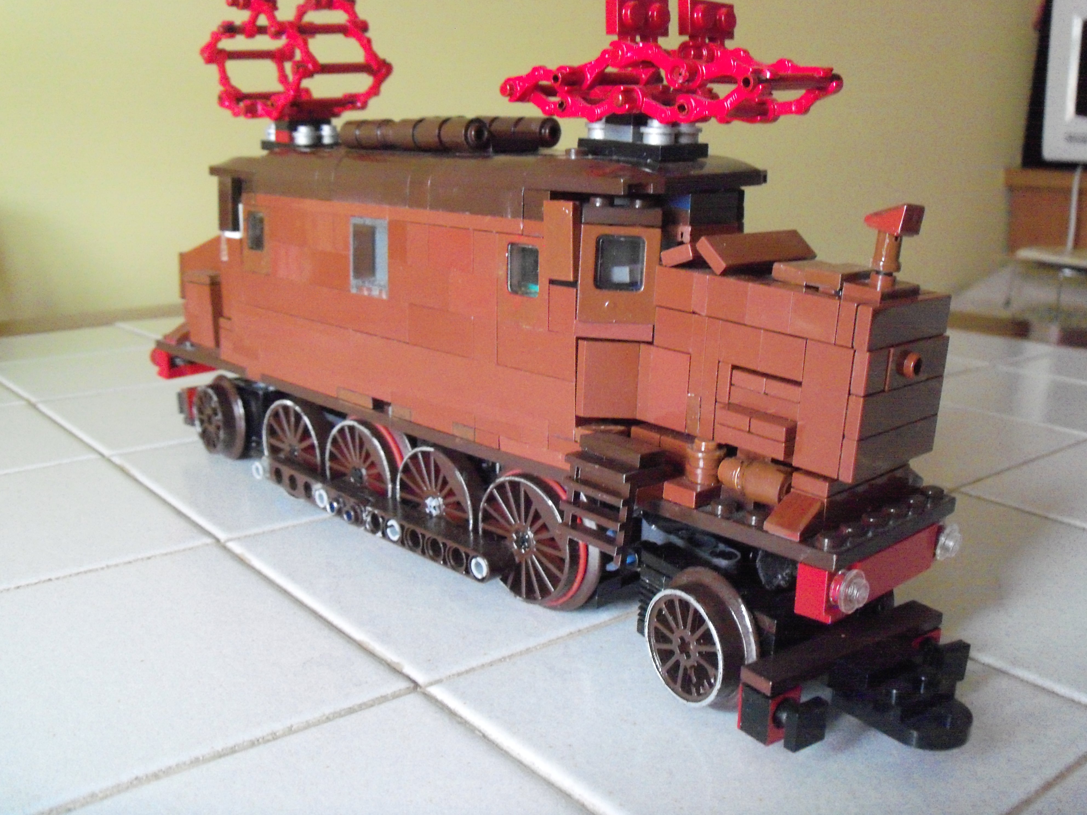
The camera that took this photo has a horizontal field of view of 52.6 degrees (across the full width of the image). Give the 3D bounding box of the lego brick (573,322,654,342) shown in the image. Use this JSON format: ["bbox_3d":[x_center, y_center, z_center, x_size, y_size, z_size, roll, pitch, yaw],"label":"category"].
[{"bbox_3d":[0.014,-0.016,0.226,0.016,0.003,0.008,0,14,-5],"label":"lego brick"}]

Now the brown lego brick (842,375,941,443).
[{"bbox_3d":[0.066,-0.001,0.205,0.003,0.008,0.032,18,21,42],"label":"brown lego brick"}]

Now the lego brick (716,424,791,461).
[{"bbox_3d":[0.041,0.006,0.211,0.016,0.003,0.008,17,20,42],"label":"lego brick"}]

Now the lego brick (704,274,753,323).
[{"bbox_3d":[0.038,-0.021,0.211,0.010,0.008,0.010,-11,20,-44],"label":"lego brick"}]

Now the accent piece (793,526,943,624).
[{"bbox_3d":[0.065,0.030,0.217,0.045,0.010,0.008,-13,20,-43],"label":"accent piece"}]

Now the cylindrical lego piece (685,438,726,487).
[{"bbox_3d":[0.032,0.011,0.219,0.008,0.008,0.008,1,14,0],"label":"cylindrical lego piece"}]

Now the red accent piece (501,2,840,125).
[{"bbox_3d":[0.026,-0.072,0.230,0.037,0.025,0.068,-13,20,-43],"label":"red accent piece"}]

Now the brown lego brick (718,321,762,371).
[{"bbox_3d":[0.040,-0.012,0.211,0.010,0.008,0.010,-11,20,-44],"label":"brown lego brick"}]

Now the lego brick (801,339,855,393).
[{"bbox_3d":[0.054,-0.008,0.200,0.010,0.008,0.010,17,20,42],"label":"lego brick"}]

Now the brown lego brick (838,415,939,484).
[{"bbox_3d":[0.066,0.007,0.209,0.003,0.008,0.032,17,20,42],"label":"brown lego brick"}]

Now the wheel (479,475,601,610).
[{"bbox_3d":[-0.002,0.029,0.250,0.007,0.036,0.036,-12,19,-43],"label":"wheel"}]

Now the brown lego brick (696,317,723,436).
[{"bbox_3d":[0.035,-0.006,0.218,0.003,0.024,0.008,18,21,42],"label":"brown lego brick"}]

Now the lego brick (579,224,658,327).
[{"bbox_3d":[0.015,-0.027,0.222,0.016,0.019,0.007,0,14,-5],"label":"lego brick"}]

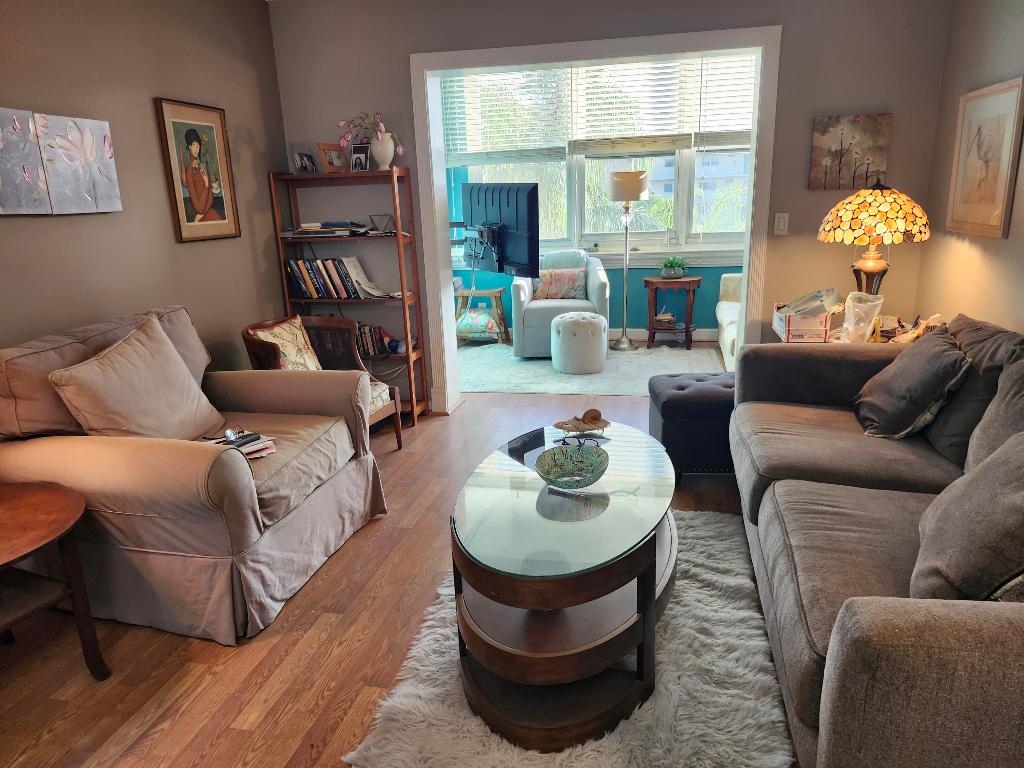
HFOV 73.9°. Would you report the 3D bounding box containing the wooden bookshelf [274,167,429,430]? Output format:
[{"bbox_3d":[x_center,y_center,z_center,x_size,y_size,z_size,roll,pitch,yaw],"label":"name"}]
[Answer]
[{"bbox_3d":[-0.983,-0.522,4.218,0.814,1.538,0.220,1,16,12],"label":"wooden bookshelf"}]

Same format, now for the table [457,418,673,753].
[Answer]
[{"bbox_3d":[0.197,0.527,2.212,0.654,0.481,1.208,2,16,15],"label":"table"}]

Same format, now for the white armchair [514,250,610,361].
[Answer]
[{"bbox_3d":[0.467,-0.710,5.979,0.821,0.876,0.774,0,15,9],"label":"white armchair"}]

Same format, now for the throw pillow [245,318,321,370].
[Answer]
[{"bbox_3d":[-1.173,-0.141,3.611,0.140,0.427,0.434,-18,9,22],"label":"throw pillow"}]

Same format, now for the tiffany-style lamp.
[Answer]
[{"bbox_3d":[1.774,-0.609,3.376,0.511,0.761,0.511,1,16,12],"label":"tiffany-style lamp"}]

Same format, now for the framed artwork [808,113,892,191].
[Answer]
[{"bbox_3d":[1.746,-1.195,3.515,0.380,0.370,0.032,1,16,12],"label":"framed artwork"}]

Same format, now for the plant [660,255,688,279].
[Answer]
[{"bbox_3d":[1.426,-1.018,5.962,0.234,0.200,0.220,1,16,12],"label":"plant"}]

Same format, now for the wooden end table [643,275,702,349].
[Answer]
[{"bbox_3d":[1.425,-0.632,6.070,0.510,0.609,0.387,1,16,12],"label":"wooden end table"}]

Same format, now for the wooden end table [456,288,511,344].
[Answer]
[{"bbox_3d":[-0.298,-0.648,6.521,0.547,0.527,0.334,1,16,12],"label":"wooden end table"}]

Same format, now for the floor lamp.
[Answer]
[{"bbox_3d":[1.023,-1.067,5.982,0.334,1.522,0.334,1,16,12],"label":"floor lamp"}]

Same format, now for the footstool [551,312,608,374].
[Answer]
[{"bbox_3d":[0.544,-0.346,5.447,0.451,0.447,0.451,1,16,12],"label":"footstool"}]

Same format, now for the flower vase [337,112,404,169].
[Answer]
[{"bbox_3d":[-0.811,-1.386,3.912,0.407,0.310,0.240,1,16,12],"label":"flower vase"}]

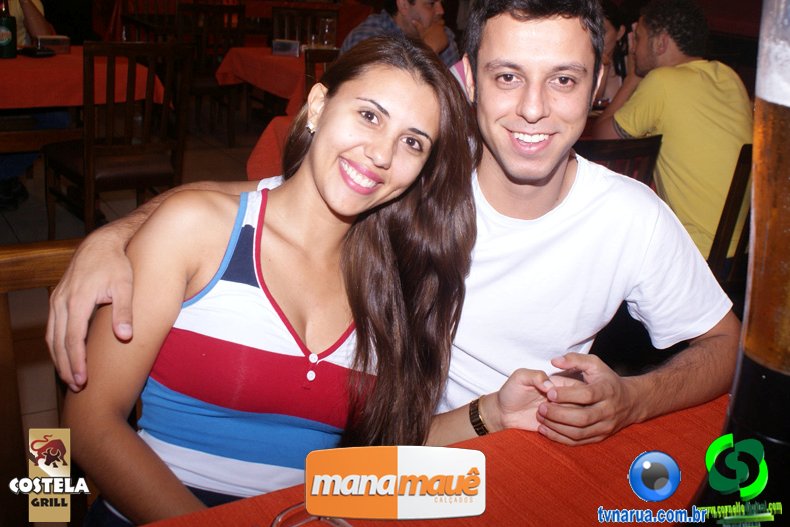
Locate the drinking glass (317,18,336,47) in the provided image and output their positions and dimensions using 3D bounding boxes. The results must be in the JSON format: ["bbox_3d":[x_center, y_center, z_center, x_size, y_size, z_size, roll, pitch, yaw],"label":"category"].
[{"bbox_3d":[-0.363,-1.228,4.600,0.085,0.165,0.085,6,20,0],"label":"drinking glass"}]

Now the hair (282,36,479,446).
[{"bbox_3d":[-0.013,-0.039,1.080,0.250,0.440,0.260,5,20,-3],"label":"hair"}]

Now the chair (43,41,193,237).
[{"bbox_3d":[-1.091,-0.427,3.369,0.420,0.950,0.500,-9,25,-36],"label":"chair"}]

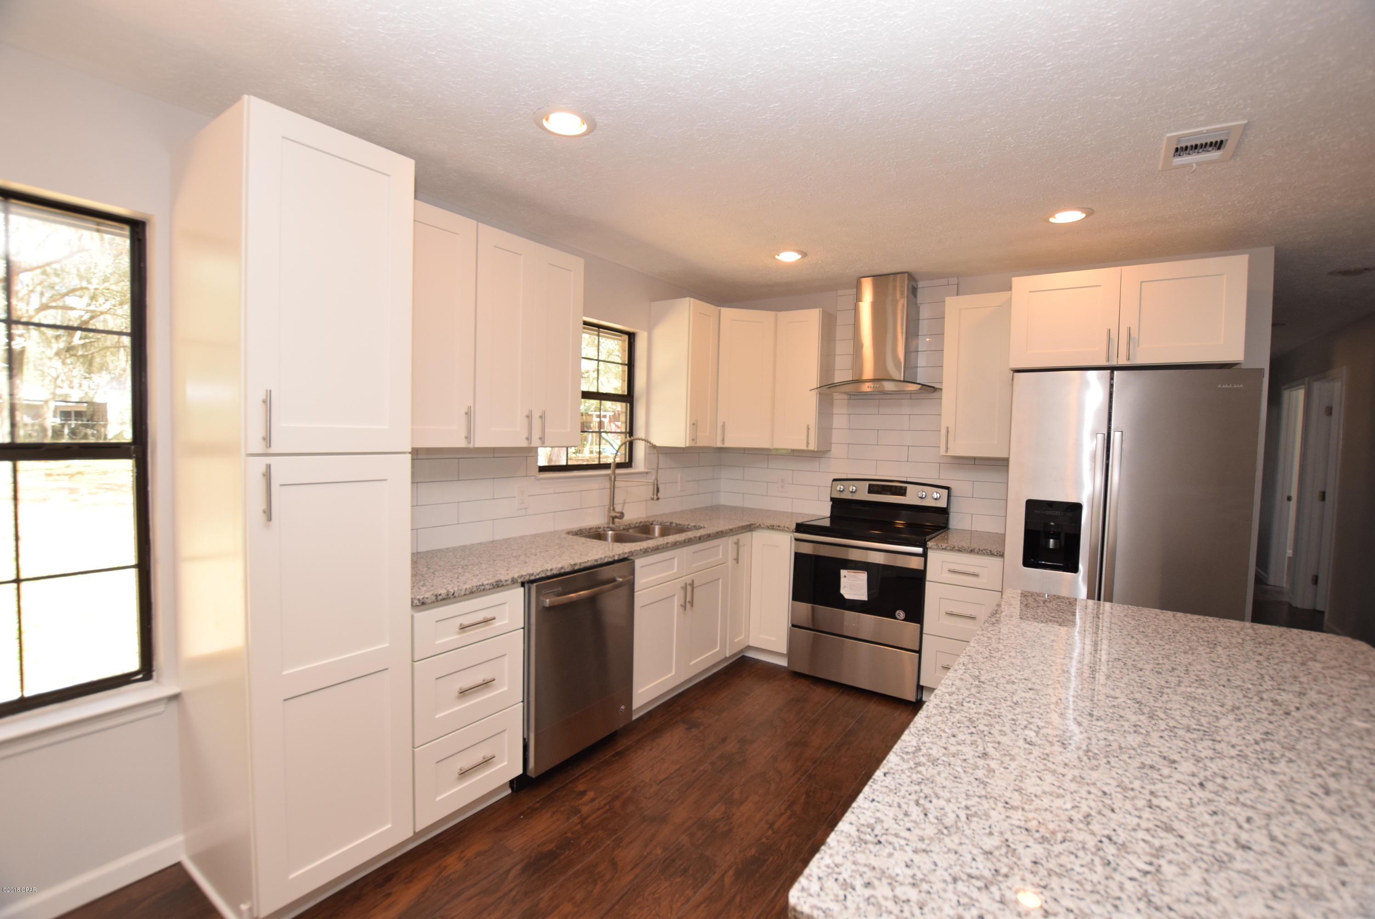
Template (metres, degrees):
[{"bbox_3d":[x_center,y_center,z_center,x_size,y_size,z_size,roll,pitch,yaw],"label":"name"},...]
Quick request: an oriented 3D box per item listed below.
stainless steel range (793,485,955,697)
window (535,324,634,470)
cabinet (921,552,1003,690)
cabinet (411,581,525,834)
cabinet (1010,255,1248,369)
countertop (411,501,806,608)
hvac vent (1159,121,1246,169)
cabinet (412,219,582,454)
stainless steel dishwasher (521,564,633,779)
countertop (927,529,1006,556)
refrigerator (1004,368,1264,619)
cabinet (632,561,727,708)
[{"bbox_3d":[1.157,0.760,3.611,0.757,1.180,0.705,3,3,33],"label":"stainless steel range"},{"bbox_3d":[-0.613,-0.370,3.394,0.070,0.875,0.865,3,3,36],"label":"window"},{"bbox_3d":[1.679,0.910,3.366,0.382,0.830,0.640,3,3,33],"label":"cabinet"},{"bbox_3d":[-1.053,0.889,2.263,0.635,0.830,0.455,3,3,36],"label":"cabinet"},{"bbox_3d":[2.248,-0.680,2.988,0.897,0.470,0.630,3,3,33],"label":"cabinet"},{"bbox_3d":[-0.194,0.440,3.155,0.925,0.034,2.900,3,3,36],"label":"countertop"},{"bbox_3d":[1.760,-1.059,1.969,0.194,0.025,0.311,3,3,33],"label":"hvac vent"},{"bbox_3d":[-0.965,-0.516,2.523,0.335,0.927,1.027,3,3,36],"label":"cabinet"},{"bbox_3d":[-0.688,0.896,2.707,0.640,0.835,0.604,3,3,36],"label":"stainless steel dishwasher"},{"bbox_3d":[1.686,0.480,3.339,0.384,0.032,0.658,3,3,33],"label":"countertop"},{"bbox_3d":[2.200,0.498,2.947,0.908,1.800,0.750,3,3,33],"label":"refrigerator"},{"bbox_3d":[-0.270,0.861,3.332,0.635,0.830,0.885,3,3,36],"label":"cabinet"}]

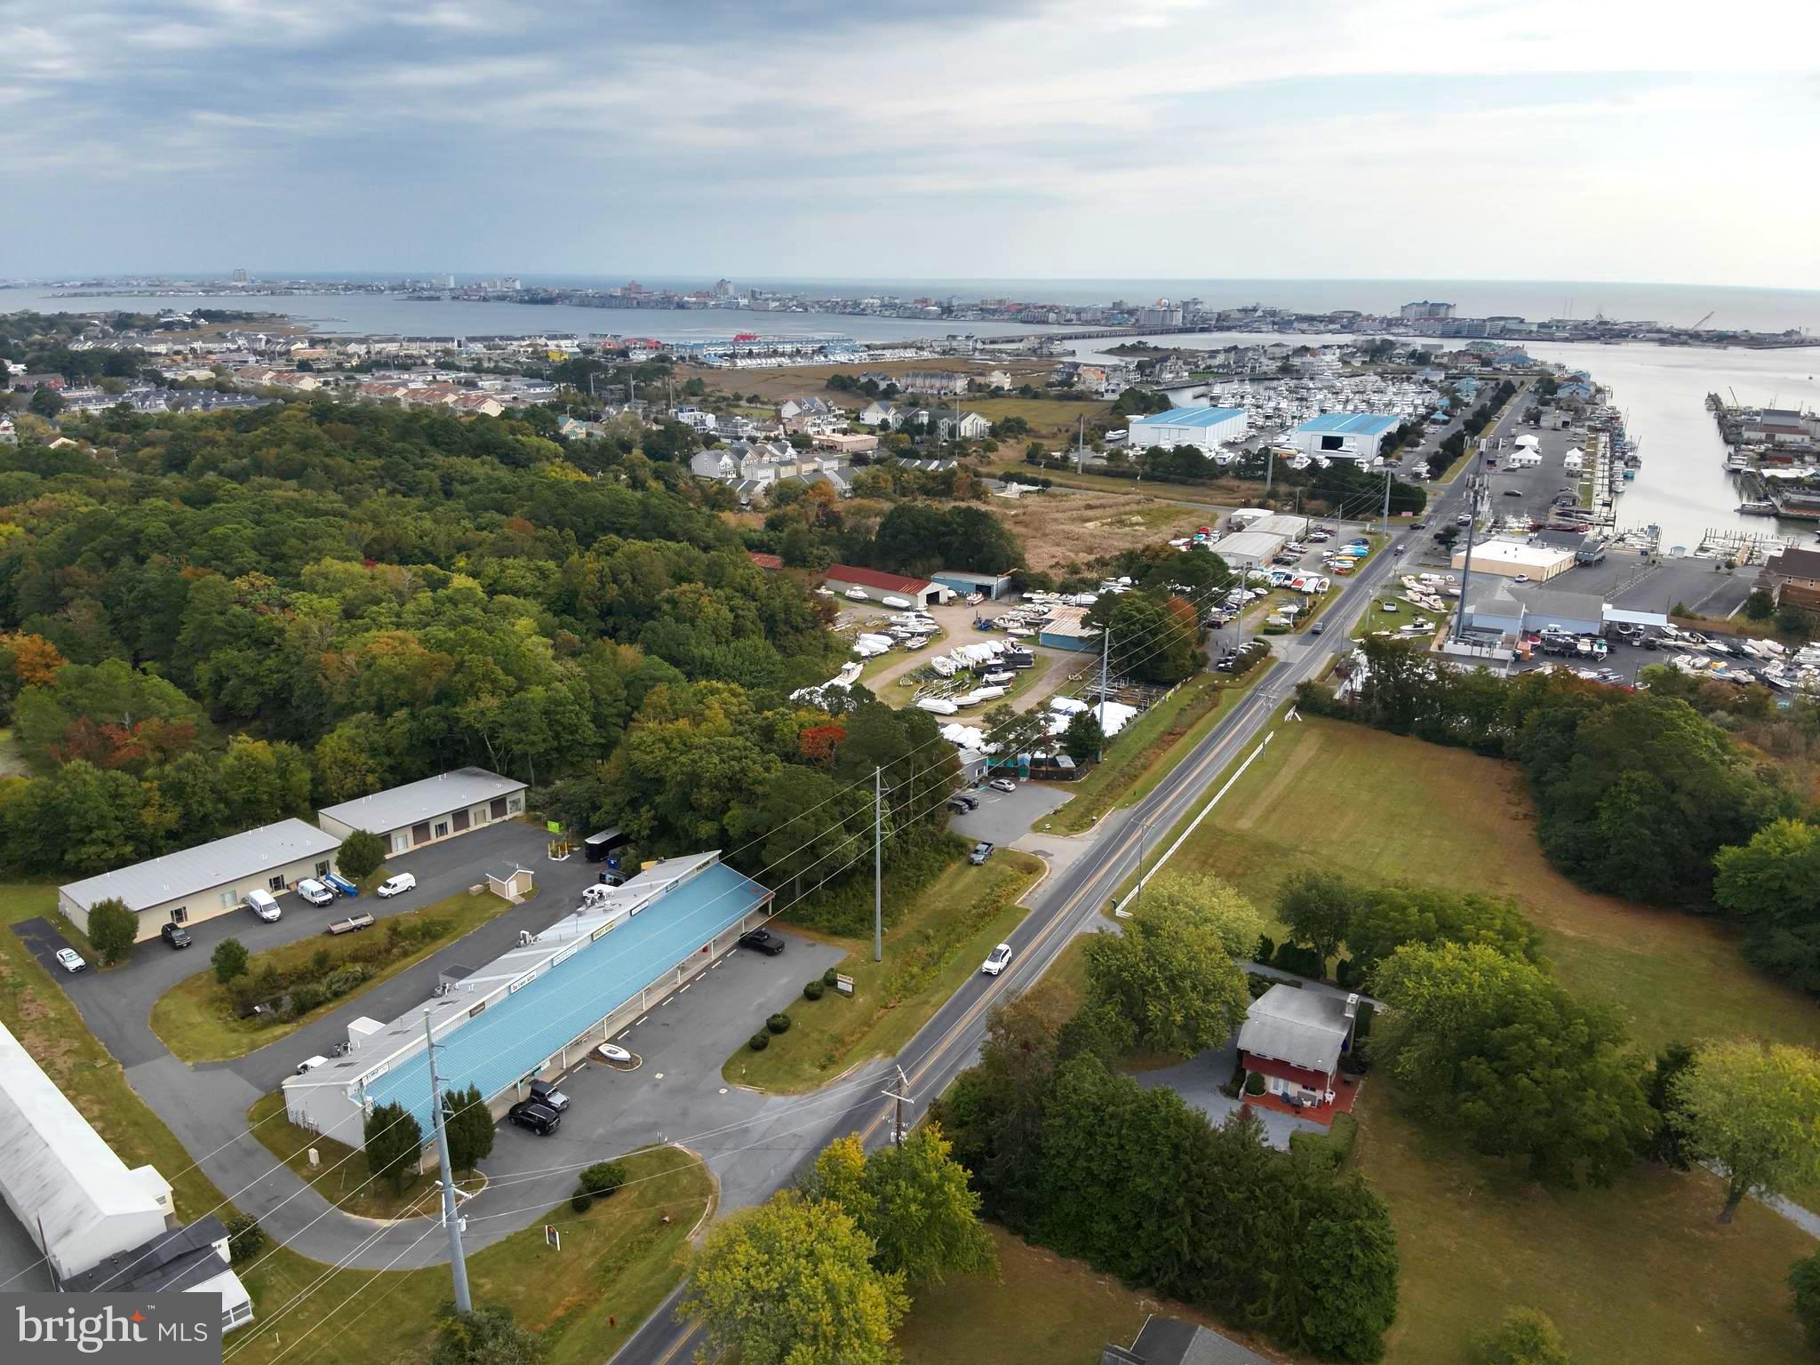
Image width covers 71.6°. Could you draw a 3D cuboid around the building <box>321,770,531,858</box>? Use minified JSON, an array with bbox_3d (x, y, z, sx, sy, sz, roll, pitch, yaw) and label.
[{"bbox_3d":[-75.390,19.670,197.280,15.900,4.100,25.700,16,24,40],"label":"building"}]

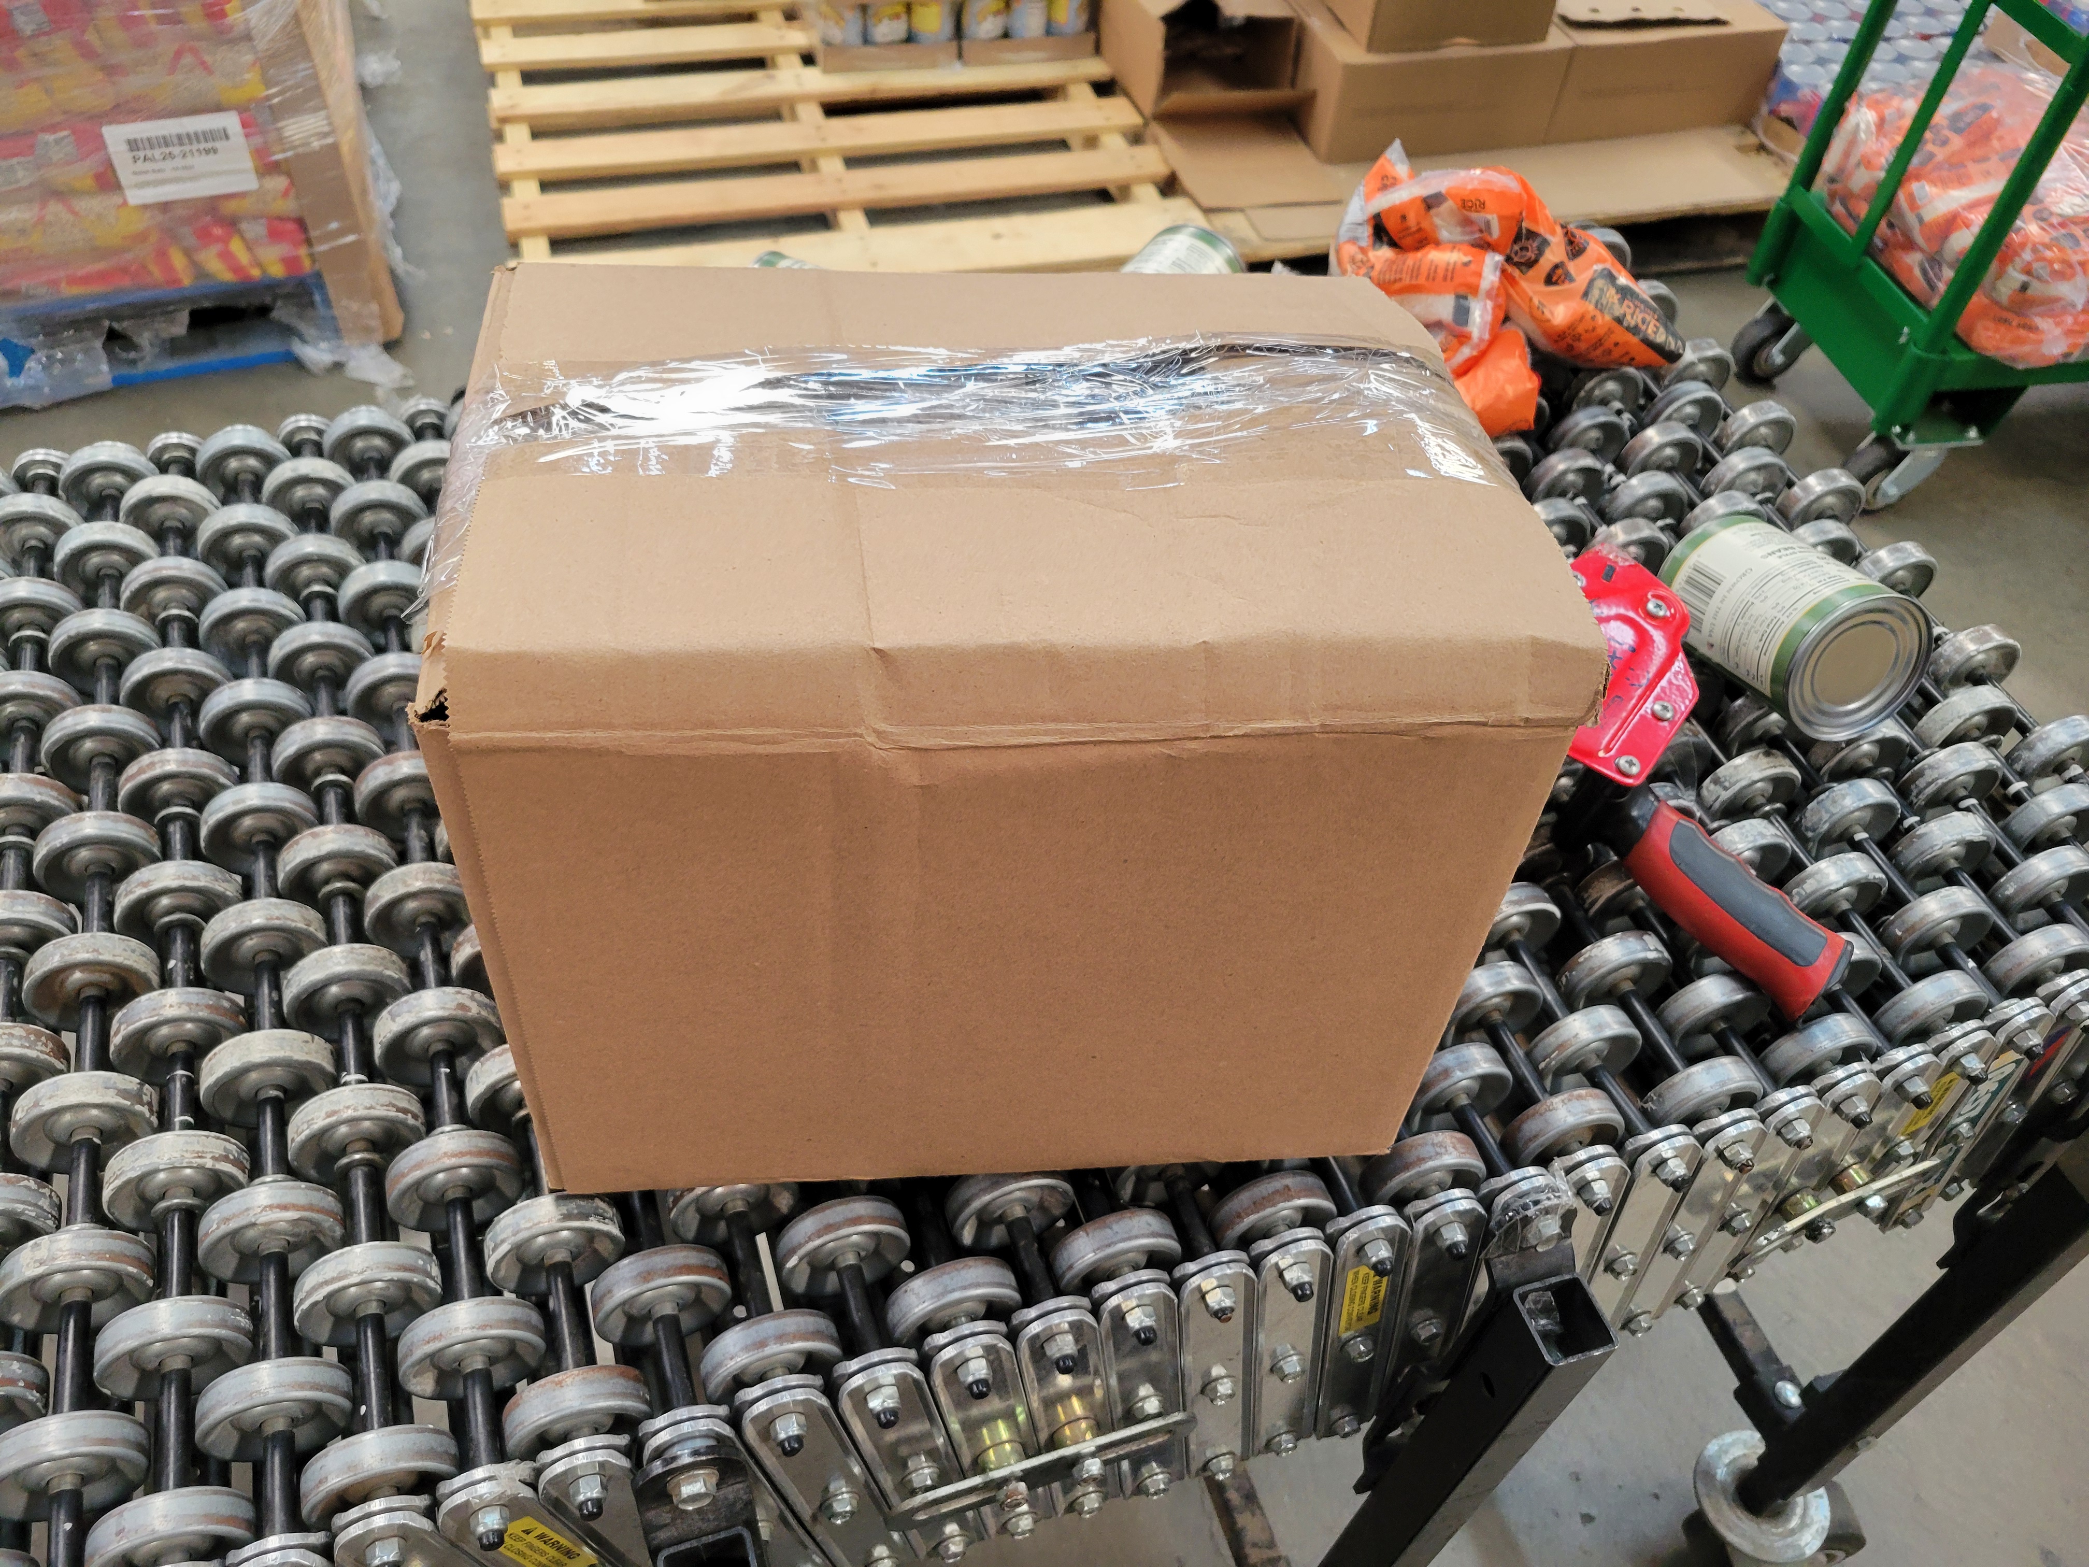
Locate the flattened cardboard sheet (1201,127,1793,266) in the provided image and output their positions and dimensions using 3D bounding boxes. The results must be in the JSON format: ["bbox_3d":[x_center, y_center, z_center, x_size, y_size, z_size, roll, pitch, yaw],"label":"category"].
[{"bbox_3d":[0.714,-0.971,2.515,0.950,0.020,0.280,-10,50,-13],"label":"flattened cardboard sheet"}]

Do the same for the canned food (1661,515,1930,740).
[{"bbox_3d":[0.374,-0.081,0.792,0.075,0.075,0.114,-6,29,-10],"label":"canned food"}]

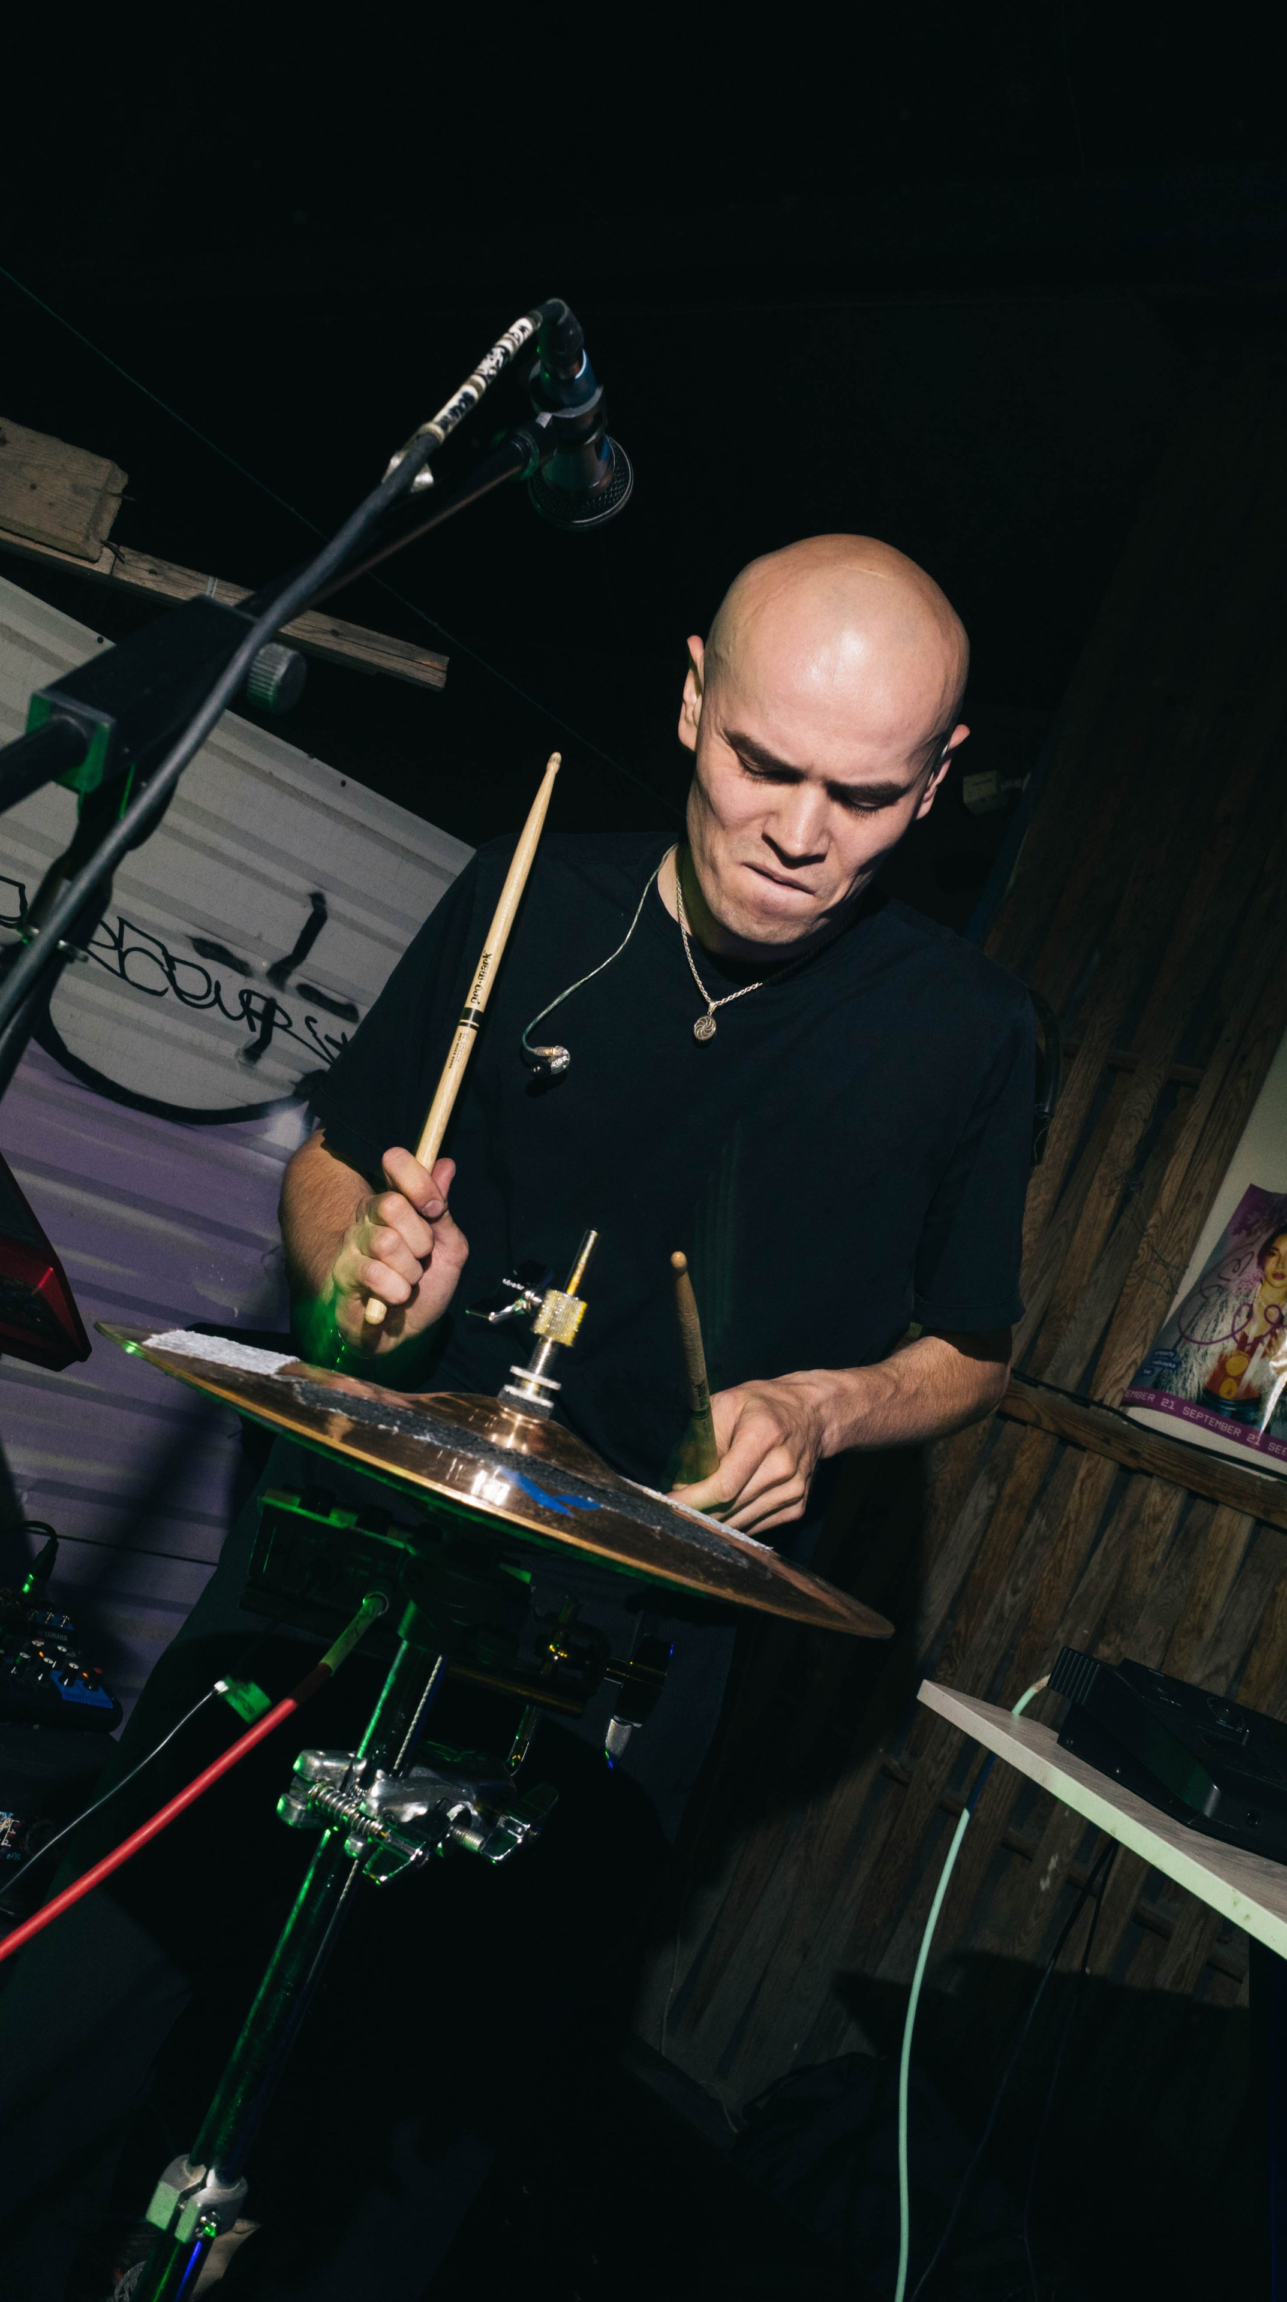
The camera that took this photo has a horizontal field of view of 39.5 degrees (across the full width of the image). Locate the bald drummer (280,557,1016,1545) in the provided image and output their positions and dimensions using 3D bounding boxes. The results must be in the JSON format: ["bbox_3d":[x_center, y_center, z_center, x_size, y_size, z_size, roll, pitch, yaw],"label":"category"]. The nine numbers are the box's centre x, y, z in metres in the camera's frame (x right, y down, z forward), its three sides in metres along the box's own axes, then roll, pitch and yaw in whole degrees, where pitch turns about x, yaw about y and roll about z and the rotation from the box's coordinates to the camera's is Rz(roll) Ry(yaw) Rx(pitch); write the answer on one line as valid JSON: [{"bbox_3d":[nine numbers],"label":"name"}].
[{"bbox_3d":[-0.124,0.417,1.263,0.580,1.670,0.480,22,-2,1],"label":"bald drummer"}]

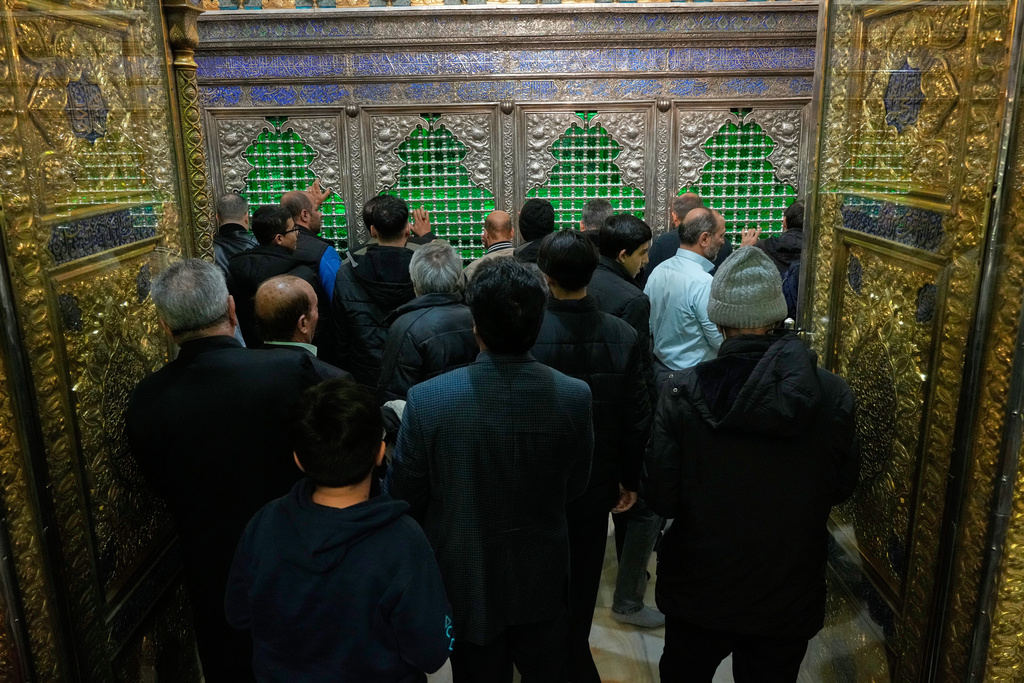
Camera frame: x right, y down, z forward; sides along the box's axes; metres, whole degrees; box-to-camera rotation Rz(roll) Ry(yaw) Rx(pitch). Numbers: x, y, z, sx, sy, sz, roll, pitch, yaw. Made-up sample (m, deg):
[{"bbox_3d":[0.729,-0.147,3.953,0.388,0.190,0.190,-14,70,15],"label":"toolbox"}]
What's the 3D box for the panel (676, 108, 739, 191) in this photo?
[{"bbox_3d":[1.056,-1.036,4.282,0.343,0.418,0.050,-1,14,1],"label":"panel"}]

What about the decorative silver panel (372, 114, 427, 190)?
[{"bbox_3d":[-0.640,-1.088,4.591,0.313,0.424,0.050,-1,14,0],"label":"decorative silver panel"}]

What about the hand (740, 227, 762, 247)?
[{"bbox_3d":[1.297,-0.560,4.312,0.105,0.140,0.080,-1,14,1],"label":"hand"}]

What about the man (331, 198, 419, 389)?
[{"bbox_3d":[-0.551,0.208,3.764,0.530,1.770,0.380,0,14,3],"label":"man"}]

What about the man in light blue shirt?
[{"bbox_3d":[0.716,0.301,3.365,0.400,1.709,0.520,-12,18,-37],"label":"man in light blue shirt"}]

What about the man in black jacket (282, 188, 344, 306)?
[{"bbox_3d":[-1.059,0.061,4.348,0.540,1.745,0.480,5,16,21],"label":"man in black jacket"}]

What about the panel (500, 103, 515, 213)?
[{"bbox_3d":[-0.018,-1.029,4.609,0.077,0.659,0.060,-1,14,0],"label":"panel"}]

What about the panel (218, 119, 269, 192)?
[{"bbox_3d":[-1.458,-1.009,4.325,0.273,0.391,0.050,-1,14,1],"label":"panel"}]

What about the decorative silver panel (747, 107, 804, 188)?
[{"bbox_3d":[1.505,-1.111,4.595,0.329,0.449,0.050,-1,14,0],"label":"decorative silver panel"}]

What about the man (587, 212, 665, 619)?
[{"bbox_3d":[0.398,0.356,3.190,0.370,1.728,0.490,-14,19,-42],"label":"man"}]

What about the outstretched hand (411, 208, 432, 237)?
[{"bbox_3d":[-0.491,-0.645,4.317,0.110,0.160,0.070,-1,14,1],"label":"outstretched hand"}]

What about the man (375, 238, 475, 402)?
[{"bbox_3d":[-0.252,0.464,2.917,0.520,1.665,0.380,1,14,7],"label":"man"}]

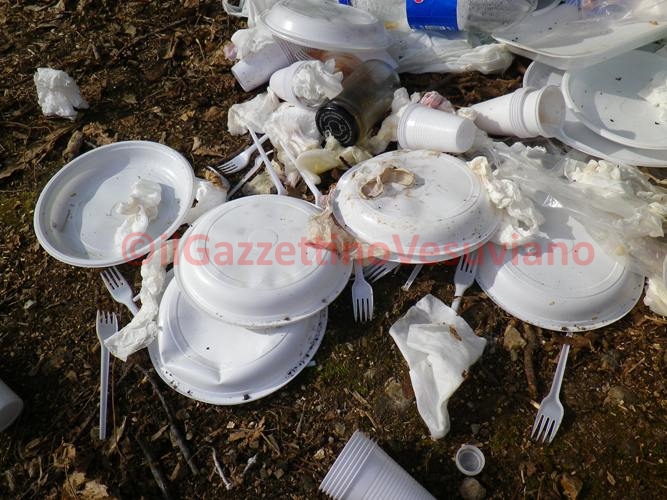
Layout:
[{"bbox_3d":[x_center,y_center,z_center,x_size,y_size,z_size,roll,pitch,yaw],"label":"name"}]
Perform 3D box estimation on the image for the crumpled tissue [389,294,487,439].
[{"bbox_3d":[0.117,0.120,0.594,0.110,0.027,0.170,0,51,0],"label":"crumpled tissue"}]

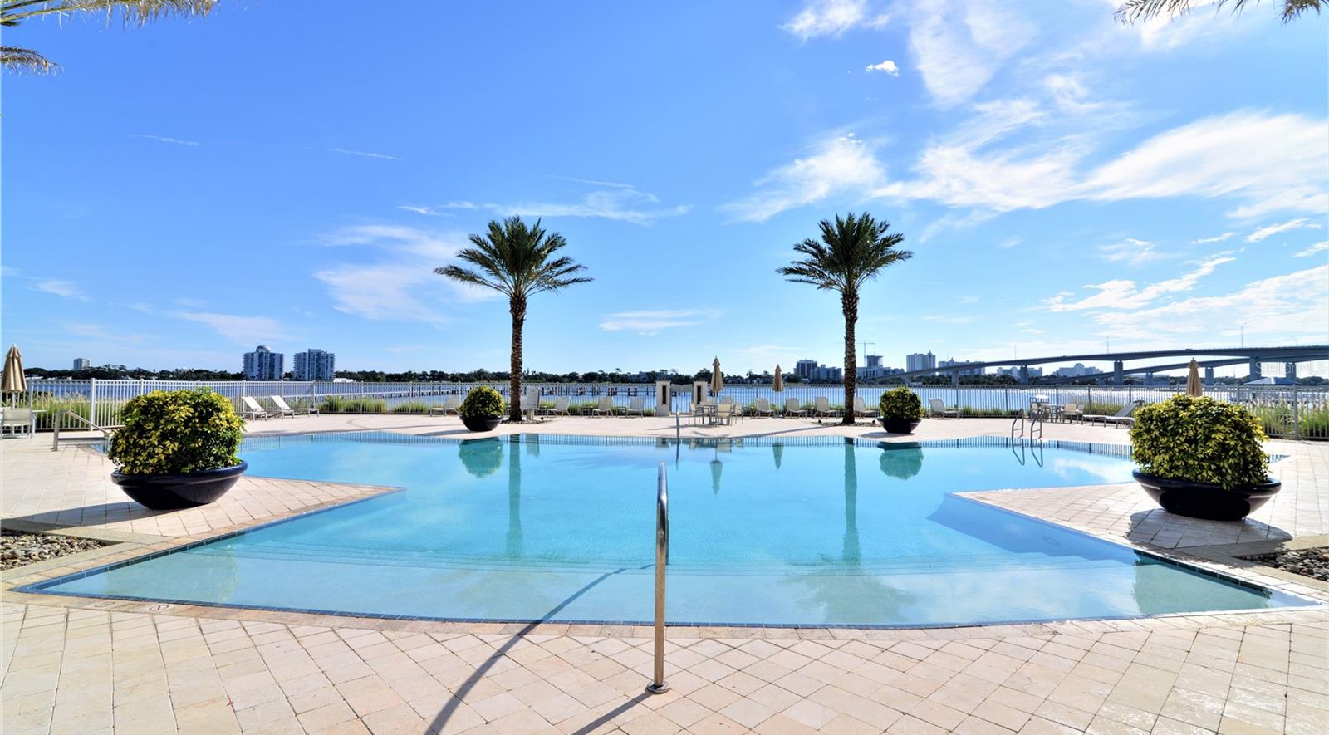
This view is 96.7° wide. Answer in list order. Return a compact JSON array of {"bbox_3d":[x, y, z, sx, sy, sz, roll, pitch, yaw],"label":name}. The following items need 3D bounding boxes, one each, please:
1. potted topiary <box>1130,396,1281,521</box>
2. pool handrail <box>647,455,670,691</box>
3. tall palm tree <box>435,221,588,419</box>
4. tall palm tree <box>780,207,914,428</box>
[{"bbox_3d":[6.596,1.075,7.242,1.360,1.430,1.360,0,-1,0],"label":"potted topiary"},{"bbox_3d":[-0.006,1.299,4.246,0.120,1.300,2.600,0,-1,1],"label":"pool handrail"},{"bbox_3d":[-5.801,-1.881,22.932,5.900,7.899,5.700,0,-1,0],"label":"tall palm tree"},{"bbox_3d":[6.904,-1.841,22.333,5.200,7.899,5.200,0,-1,0],"label":"tall palm tree"}]

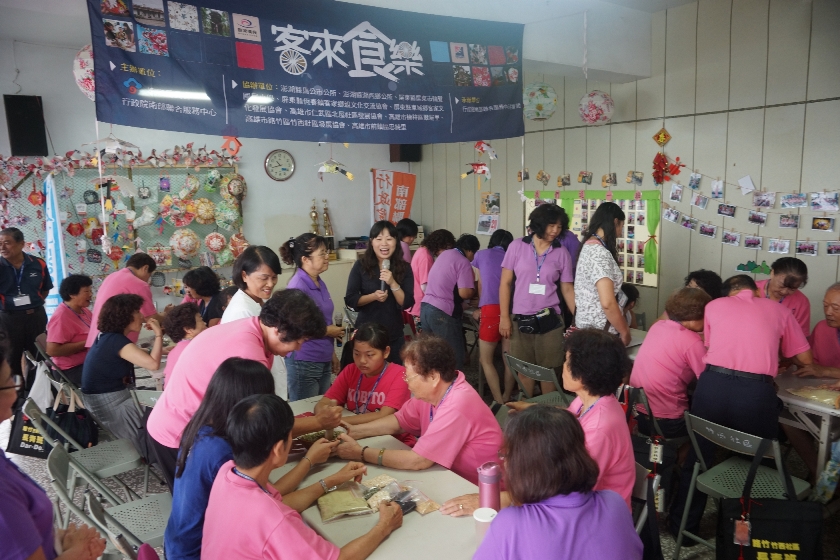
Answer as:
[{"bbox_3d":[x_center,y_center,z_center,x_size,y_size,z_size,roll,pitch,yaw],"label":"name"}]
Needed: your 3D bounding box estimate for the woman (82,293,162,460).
[{"bbox_3d":[-1.784,0.691,3.694,0.780,1.200,0.500,-7,10,-36],"label":"woman"}]

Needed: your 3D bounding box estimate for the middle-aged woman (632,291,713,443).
[{"bbox_3d":[1.580,0.655,3.520,0.750,1.200,0.520,-10,13,-42],"label":"middle-aged woman"}]

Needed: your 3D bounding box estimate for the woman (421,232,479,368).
[{"bbox_3d":[0.228,0.350,4.854,0.700,1.440,0.500,-9,11,-41],"label":"woman"}]

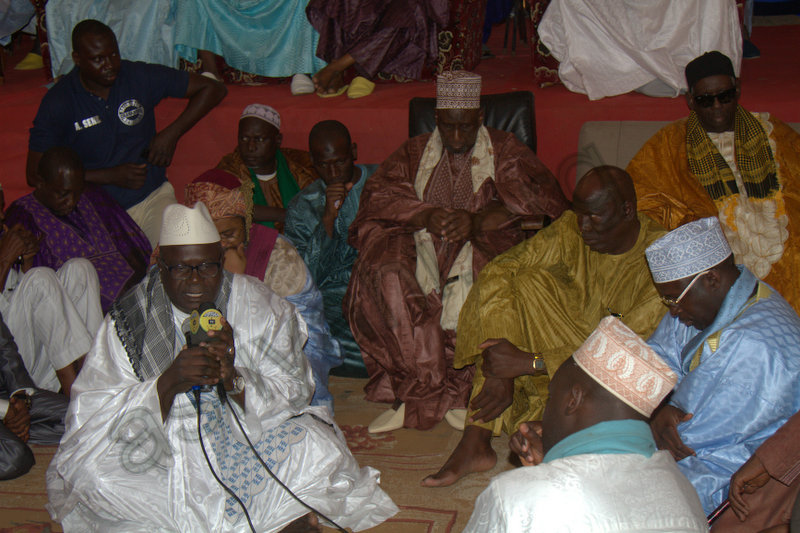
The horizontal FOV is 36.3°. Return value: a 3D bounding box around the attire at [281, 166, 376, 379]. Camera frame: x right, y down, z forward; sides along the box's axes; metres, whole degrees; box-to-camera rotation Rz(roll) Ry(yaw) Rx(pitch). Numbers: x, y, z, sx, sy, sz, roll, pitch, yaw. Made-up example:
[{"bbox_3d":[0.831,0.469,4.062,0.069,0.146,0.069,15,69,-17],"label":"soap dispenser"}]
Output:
[{"bbox_3d":[-0.251,0.009,4.833,0.540,0.800,0.600,1,11,3],"label":"attire"}]

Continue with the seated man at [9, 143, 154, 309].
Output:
[{"bbox_3d":[-1.190,-0.004,4.647,0.640,0.880,0.660,-5,15,-19],"label":"seated man"}]

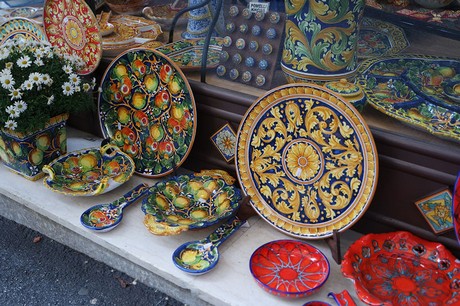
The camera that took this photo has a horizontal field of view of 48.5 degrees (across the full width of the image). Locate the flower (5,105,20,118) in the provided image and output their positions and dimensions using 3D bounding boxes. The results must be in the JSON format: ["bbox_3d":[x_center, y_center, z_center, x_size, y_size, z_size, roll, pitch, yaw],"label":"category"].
[{"bbox_3d":[-0.708,-0.134,1.670,0.044,0.044,0.016,-14,-1,-21],"label":"flower"}]

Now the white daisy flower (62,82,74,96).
[{"bbox_3d":[-0.537,-0.212,1.700,0.041,0.041,0.014,-21,1,-35],"label":"white daisy flower"}]

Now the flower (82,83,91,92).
[{"bbox_3d":[-0.493,-0.225,1.760,0.029,0.029,0.016,-9,4,-14],"label":"flower"}]

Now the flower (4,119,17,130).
[{"bbox_3d":[-0.696,-0.089,1.625,0.039,0.039,0.014,-7,5,-15],"label":"flower"}]

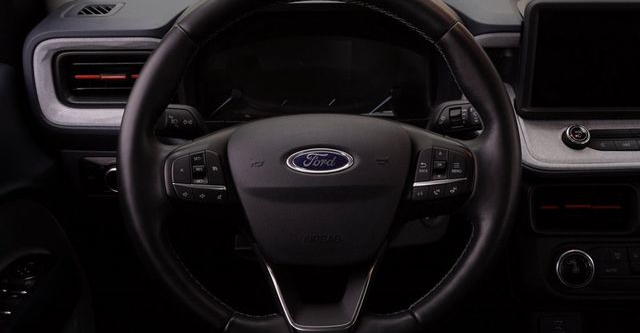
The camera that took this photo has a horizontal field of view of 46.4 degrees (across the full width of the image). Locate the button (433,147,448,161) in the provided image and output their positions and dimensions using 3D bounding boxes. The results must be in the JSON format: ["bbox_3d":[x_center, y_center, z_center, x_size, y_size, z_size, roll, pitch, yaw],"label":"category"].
[{"bbox_3d":[0.113,-0.012,0.698,0.015,0.013,0.008,0,-5,0],"label":"button"}]

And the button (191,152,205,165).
[{"bbox_3d":[-0.114,-0.007,0.699,0.013,0.012,0.007,0,0,0],"label":"button"}]

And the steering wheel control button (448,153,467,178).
[{"bbox_3d":[0.129,-0.001,0.699,0.017,0.025,0.007,0,0,0],"label":"steering wheel control button"}]

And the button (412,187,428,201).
[{"bbox_3d":[0.095,0.026,0.702,0.015,0.013,0.007,0,8,0],"label":"button"}]

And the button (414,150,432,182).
[{"bbox_3d":[0.097,-0.001,0.698,0.016,0.029,0.008,0,-5,0],"label":"button"}]

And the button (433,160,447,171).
[{"bbox_3d":[0.112,-0.001,0.698,0.013,0.011,0.008,0,-5,0],"label":"button"}]

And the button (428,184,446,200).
[{"bbox_3d":[0.111,0.024,0.702,0.016,0.014,0.007,0,8,0],"label":"button"}]

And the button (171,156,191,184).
[{"bbox_3d":[-0.129,0.004,0.699,0.018,0.025,0.007,0,0,0],"label":"button"}]

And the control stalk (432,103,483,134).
[{"bbox_3d":[0.147,-0.049,0.760,0.072,0.032,0.028,0,-5,0],"label":"control stalk"}]

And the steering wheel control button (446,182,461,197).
[{"bbox_3d":[0.126,0.022,0.702,0.014,0.015,0.007,0,8,0],"label":"steering wheel control button"}]

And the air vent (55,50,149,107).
[{"bbox_3d":[-0.242,-0.103,0.872,0.134,0.064,0.040,0,21,0],"label":"air vent"}]

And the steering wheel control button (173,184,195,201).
[{"bbox_3d":[-0.127,0.024,0.696,0.020,0.016,0.008,0,-5,0],"label":"steering wheel control button"}]

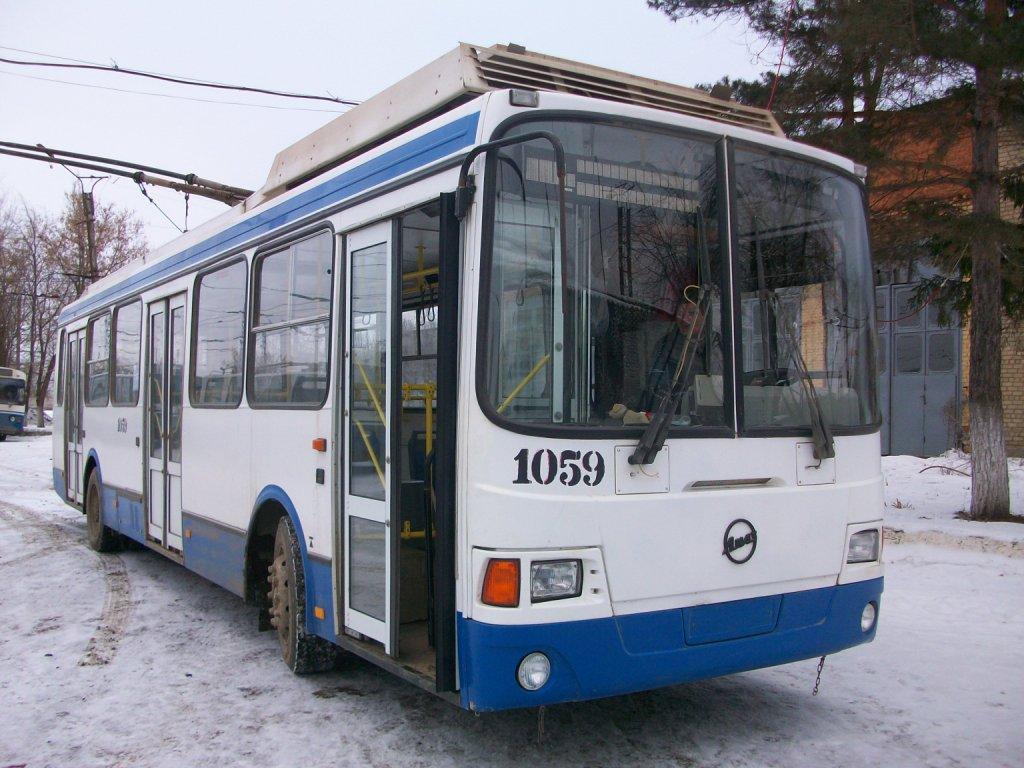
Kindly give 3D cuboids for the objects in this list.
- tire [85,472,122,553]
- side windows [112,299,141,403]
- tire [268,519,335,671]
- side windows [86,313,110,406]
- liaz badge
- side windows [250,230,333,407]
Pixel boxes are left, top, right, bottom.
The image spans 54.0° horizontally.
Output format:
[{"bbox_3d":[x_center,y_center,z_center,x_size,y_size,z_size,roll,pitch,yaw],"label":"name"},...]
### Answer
[{"bbox_3d":[-4.451,1.350,11.099,0.300,0.940,0.940,2,-2,-33],"label":"tire"},{"bbox_3d":[-3.765,-0.282,9.846,0.055,1.030,1.380,3,-3,-33],"label":"side windows"},{"bbox_3d":[-1.262,1.260,6.128,0.290,0.940,0.940,1,-2,-20],"label":"tire"},{"bbox_3d":[-4.551,-0.256,11.080,0.055,1.030,1.400,3,-3,-33],"label":"side windows"},{"bbox_3d":[1.033,0.712,4.548,0.215,0.208,0.020,2,-2,-33],"label":"liaz badge"},{"bbox_3d":[-1.340,-0.361,6.056,0.055,1.030,1.400,3,-3,-33],"label":"side windows"}]

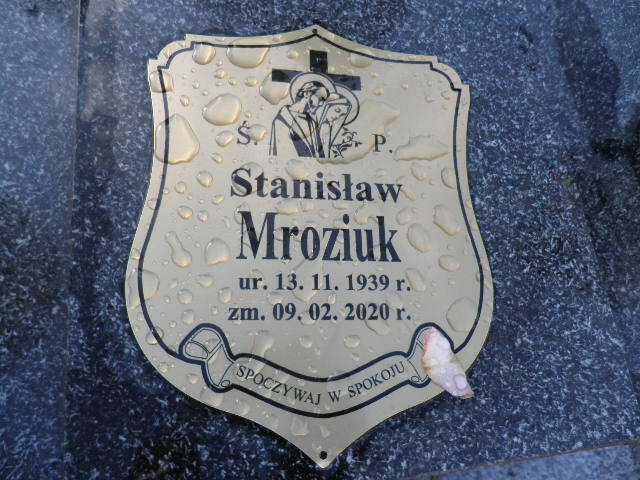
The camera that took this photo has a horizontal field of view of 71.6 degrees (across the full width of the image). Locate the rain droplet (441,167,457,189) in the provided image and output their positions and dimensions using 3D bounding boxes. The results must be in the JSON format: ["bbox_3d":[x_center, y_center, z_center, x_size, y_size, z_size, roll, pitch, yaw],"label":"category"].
[{"bbox_3d":[0.059,-0.029,0.202,0.007,0.002,0.010,1,73,-8],"label":"rain droplet"}]

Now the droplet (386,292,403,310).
[{"bbox_3d":[0.034,0.028,0.201,0.008,0.002,0.008,2,73,-8],"label":"droplet"}]

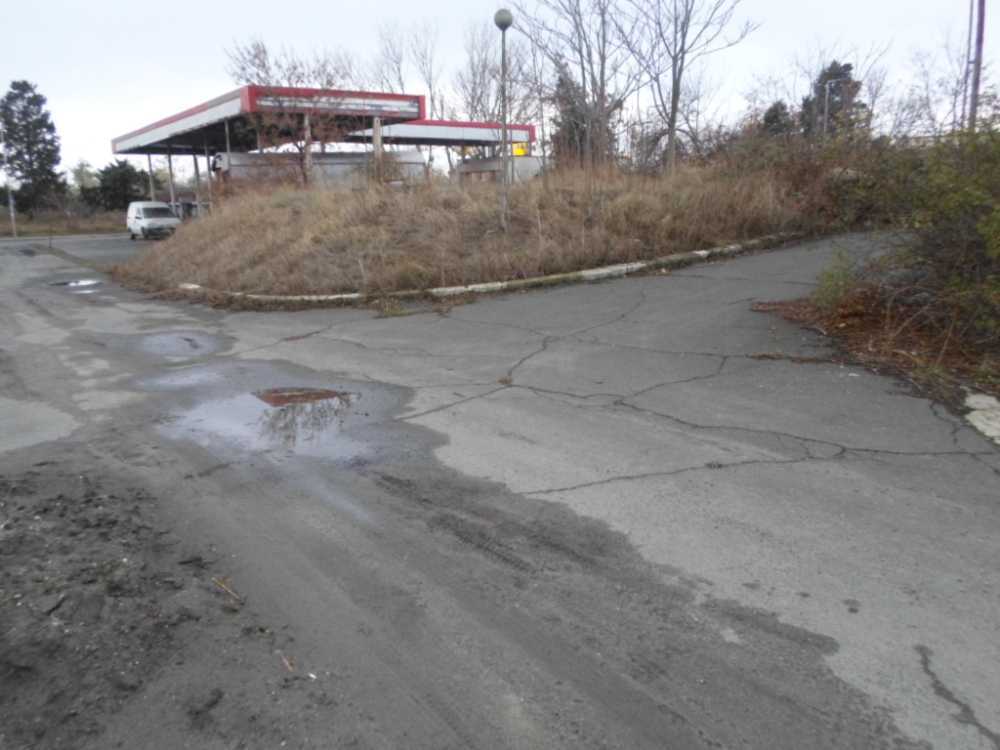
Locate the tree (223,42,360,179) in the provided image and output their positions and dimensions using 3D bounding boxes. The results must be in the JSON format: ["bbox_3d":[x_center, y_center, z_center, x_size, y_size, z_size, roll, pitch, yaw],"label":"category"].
[{"bbox_3d":[-6.058,-7.779,21.500,3.800,4.194,3.500,-4,14,-14],"label":"tree"}]

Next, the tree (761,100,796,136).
[{"bbox_3d":[18.510,-15.244,48.000,2.900,5.778,2.900,4,14,20],"label":"tree"}]

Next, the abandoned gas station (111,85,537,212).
[{"bbox_3d":[-9.084,-11.003,40.896,18.430,5.670,26.799,-10,16,-33],"label":"abandoned gas station"}]

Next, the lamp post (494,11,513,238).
[{"bbox_3d":[0.094,-5.863,17.000,0.430,5.024,0.430,-1,14,0],"label":"lamp post"}]

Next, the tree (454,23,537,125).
[{"bbox_3d":[-0.233,-16.647,48.000,5.300,12.481,5.000,-1,14,0],"label":"tree"}]

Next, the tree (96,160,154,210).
[{"bbox_3d":[-31.030,-15.643,60.000,4.300,4.181,4.200,-7,15,-26],"label":"tree"}]

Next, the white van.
[{"bbox_3d":[-17.782,-7.998,37.200,1.740,1.870,4.250,-10,16,-33],"label":"white van"}]

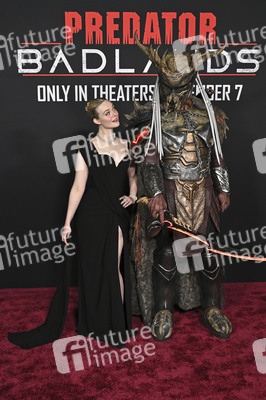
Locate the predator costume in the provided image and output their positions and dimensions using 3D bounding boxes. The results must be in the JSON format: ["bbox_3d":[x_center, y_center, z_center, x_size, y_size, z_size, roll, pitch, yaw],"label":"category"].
[{"bbox_3d":[0.390,-0.072,3.516,0.820,2.270,0.620,-1,10,-3],"label":"predator costume"}]

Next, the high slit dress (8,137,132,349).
[{"bbox_3d":[-0.489,0.309,3.428,0.950,1.550,0.500,-3,10,-17],"label":"high slit dress"}]

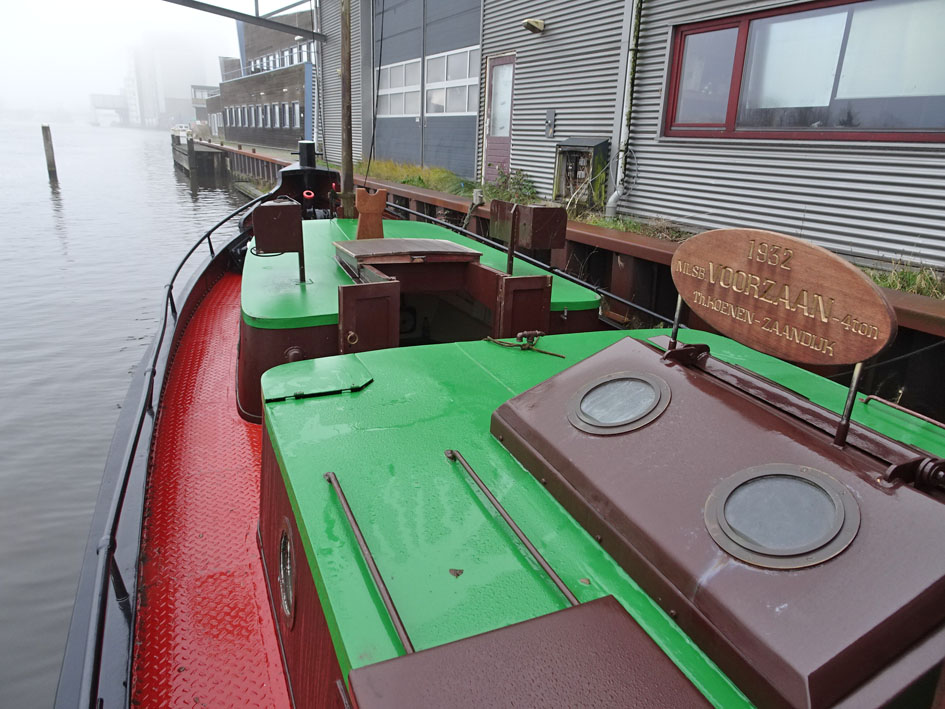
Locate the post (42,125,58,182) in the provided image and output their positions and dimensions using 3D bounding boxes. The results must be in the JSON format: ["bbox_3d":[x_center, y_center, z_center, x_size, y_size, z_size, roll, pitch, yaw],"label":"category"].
[{"bbox_3d":[-16.654,-7.931,25.839,0.255,2.150,0.255,-9,21,-30],"label":"post"}]

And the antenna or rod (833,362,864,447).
[{"bbox_3d":[0.847,0.113,1.473,0.024,0.204,0.024,-6,20,-22],"label":"antenna or rod"}]

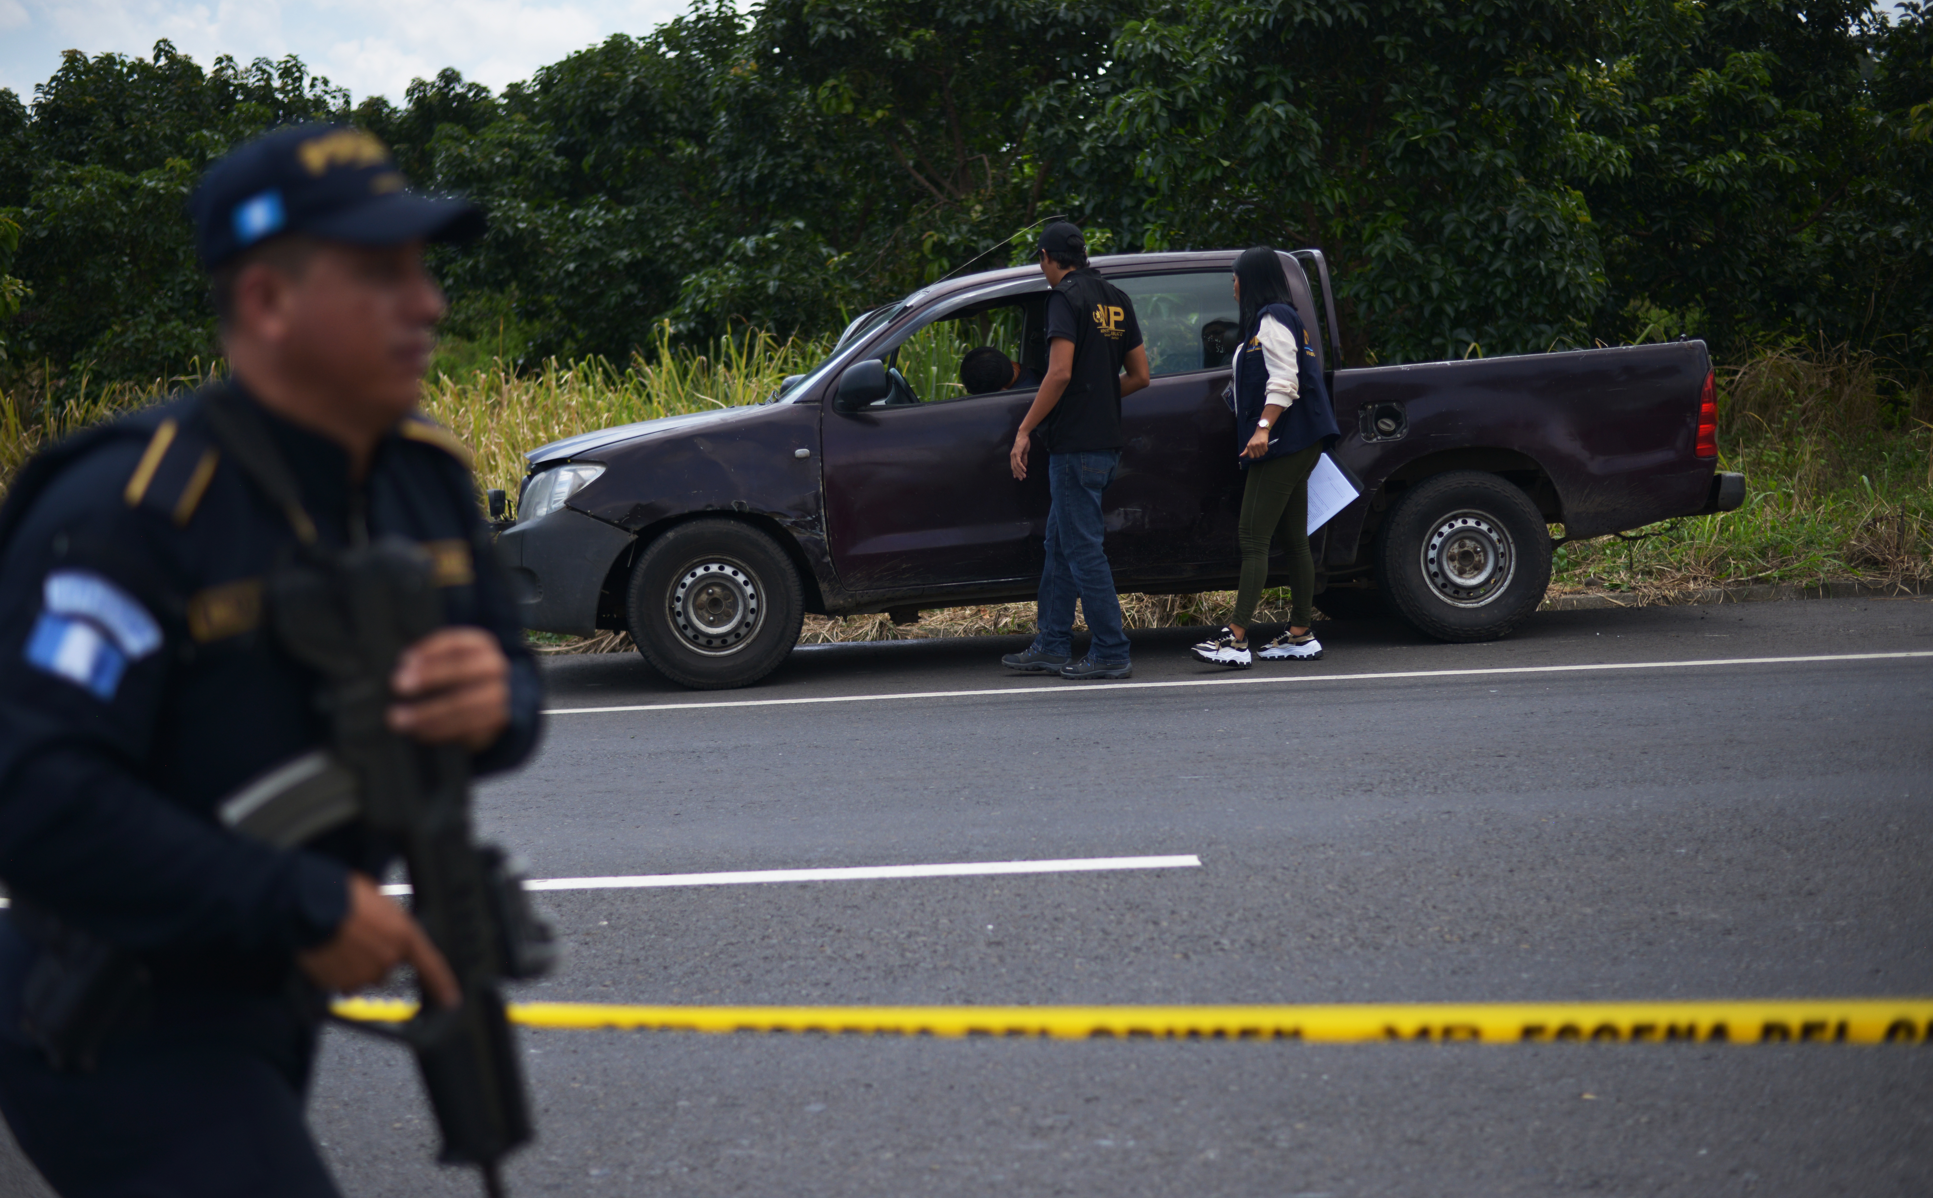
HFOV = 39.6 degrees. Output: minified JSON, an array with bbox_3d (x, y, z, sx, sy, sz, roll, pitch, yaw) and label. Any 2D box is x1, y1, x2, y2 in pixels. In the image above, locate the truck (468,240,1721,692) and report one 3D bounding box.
[{"bbox_3d":[0.576,-0.637,11.676,5.215,1.700,1.800,-4,4,-7],"label":"truck"}]

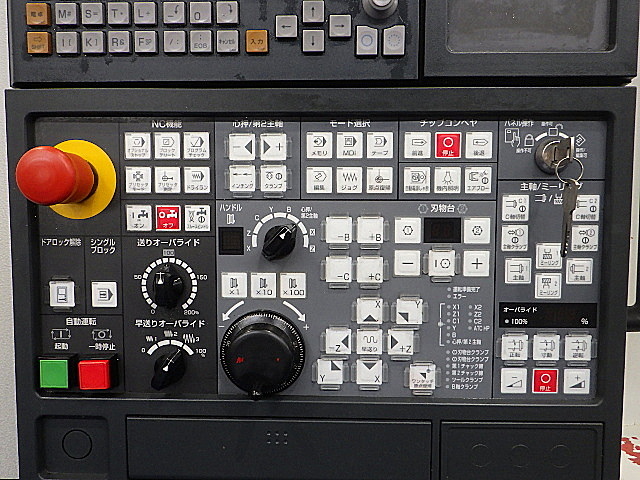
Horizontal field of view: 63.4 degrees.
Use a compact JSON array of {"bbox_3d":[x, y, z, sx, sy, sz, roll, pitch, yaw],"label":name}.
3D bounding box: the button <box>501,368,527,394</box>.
[{"bbox_3d":[0.146,0.106,0.393,0.019,0.019,0.008,0,3,2],"label":"button"}]

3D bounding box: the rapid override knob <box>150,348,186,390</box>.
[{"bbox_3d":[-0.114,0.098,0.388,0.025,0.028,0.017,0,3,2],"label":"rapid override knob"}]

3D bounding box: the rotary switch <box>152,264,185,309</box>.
[{"bbox_3d":[-0.114,0.035,0.381,0.024,0.029,0.018,0,4,1],"label":"rotary switch"}]

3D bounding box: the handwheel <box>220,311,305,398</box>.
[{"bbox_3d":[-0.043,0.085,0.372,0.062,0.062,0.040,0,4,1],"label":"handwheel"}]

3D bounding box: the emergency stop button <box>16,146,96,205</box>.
[{"bbox_3d":[-0.183,-0.044,0.363,0.040,0.040,0.042,0,3,2],"label":"emergency stop button"}]

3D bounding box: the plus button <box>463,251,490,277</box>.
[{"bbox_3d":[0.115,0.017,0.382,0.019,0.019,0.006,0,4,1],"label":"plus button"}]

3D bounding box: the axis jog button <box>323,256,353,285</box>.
[{"bbox_3d":[0.015,0.022,0.392,0.019,0.019,0.008,0,3,2],"label":"axis jog button"}]

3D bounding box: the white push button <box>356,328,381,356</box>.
[{"bbox_3d":[0.037,0.076,0.388,0.019,0.019,0.006,0,3,2],"label":"white push button"}]

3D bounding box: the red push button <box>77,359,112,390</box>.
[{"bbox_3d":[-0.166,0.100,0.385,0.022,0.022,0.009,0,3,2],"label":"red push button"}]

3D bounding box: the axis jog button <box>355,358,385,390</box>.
[{"bbox_3d":[0.037,0.098,0.389,0.019,0.019,0.006,0,4,1],"label":"axis jog button"}]

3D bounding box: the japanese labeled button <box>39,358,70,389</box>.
[{"bbox_3d":[-0.202,0.102,0.399,0.022,0.022,0.012,0,3,2],"label":"japanese labeled button"}]

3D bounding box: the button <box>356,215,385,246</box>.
[{"bbox_3d":[0.038,-0.007,0.390,0.019,0.019,0.008,0,3,2],"label":"button"}]

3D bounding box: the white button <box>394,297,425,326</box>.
[{"bbox_3d":[0.068,0.054,0.393,0.019,0.019,0.008,0,3,2],"label":"white button"}]

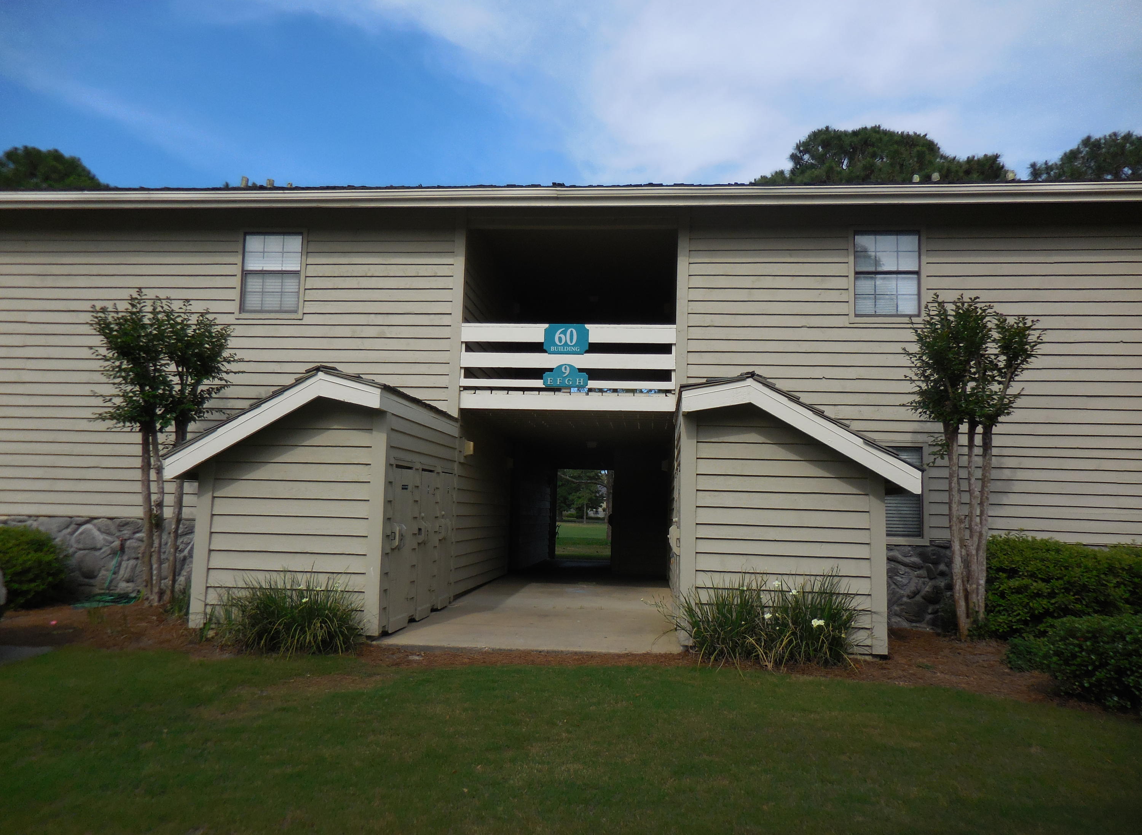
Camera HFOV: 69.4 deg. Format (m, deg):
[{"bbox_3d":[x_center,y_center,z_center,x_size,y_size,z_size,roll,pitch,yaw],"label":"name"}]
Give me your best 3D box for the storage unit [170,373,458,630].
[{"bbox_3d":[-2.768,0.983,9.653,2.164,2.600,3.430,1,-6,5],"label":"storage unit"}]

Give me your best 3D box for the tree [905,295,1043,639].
[{"bbox_3d":[4.675,0.522,9.512,1.572,3.957,1.447,1,-6,5],"label":"tree"}]

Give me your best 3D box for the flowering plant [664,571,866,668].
[{"bbox_3d":[1.757,1.789,7.471,1.750,0.832,0.724,1,-6,5],"label":"flowering plant"}]

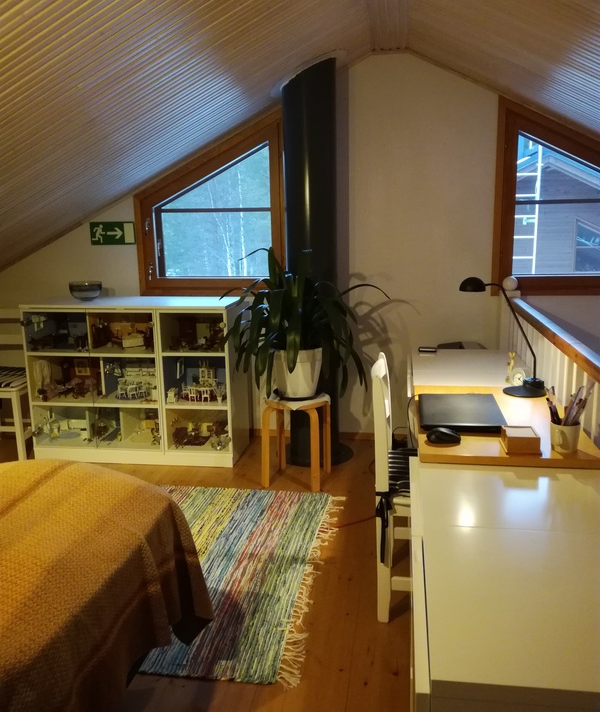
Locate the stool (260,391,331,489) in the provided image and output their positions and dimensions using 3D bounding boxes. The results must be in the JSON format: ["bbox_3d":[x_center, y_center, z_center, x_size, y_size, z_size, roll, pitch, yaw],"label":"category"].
[{"bbox_3d":[-0.012,0.448,3.305,0.360,0.450,0.360,-1,12,0],"label":"stool"}]

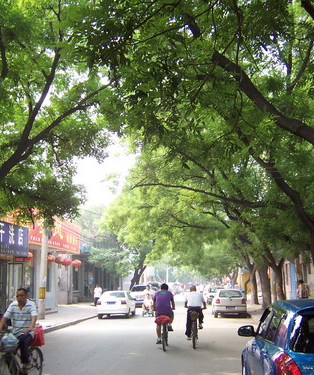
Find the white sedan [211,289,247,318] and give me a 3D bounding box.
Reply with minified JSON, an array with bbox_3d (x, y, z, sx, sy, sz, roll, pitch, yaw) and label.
[{"bbox_3d":[3.864,6.225,26.026,1.660,1.420,3.860,-2,-12,5],"label":"white sedan"}]

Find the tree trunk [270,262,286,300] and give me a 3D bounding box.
[{"bbox_3d":[6.050,5.090,24.081,0.620,2.575,0.520,-2,-12,5],"label":"tree trunk"}]

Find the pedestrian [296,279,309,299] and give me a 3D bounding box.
[{"bbox_3d":[6.746,5.122,21.990,0.520,1.640,0.420,-2,-12,5],"label":"pedestrian"}]

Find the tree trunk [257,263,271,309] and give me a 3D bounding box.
[{"bbox_3d":[6.643,6.101,29.707,0.660,2.830,0.550,-2,-12,5],"label":"tree trunk"}]

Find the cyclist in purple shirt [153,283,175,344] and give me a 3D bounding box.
[{"bbox_3d":[0.179,3.339,12.630,0.570,1.565,0.780,-2,-12,5],"label":"cyclist in purple shirt"}]

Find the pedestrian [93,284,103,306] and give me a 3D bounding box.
[{"bbox_3d":[-4.490,8.289,36.683,0.500,1.575,0.400,1,-12,-10],"label":"pedestrian"}]

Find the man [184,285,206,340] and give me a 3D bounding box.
[{"bbox_3d":[1.007,3.418,13.029,0.580,1.480,0.750,-2,-12,5],"label":"man"}]

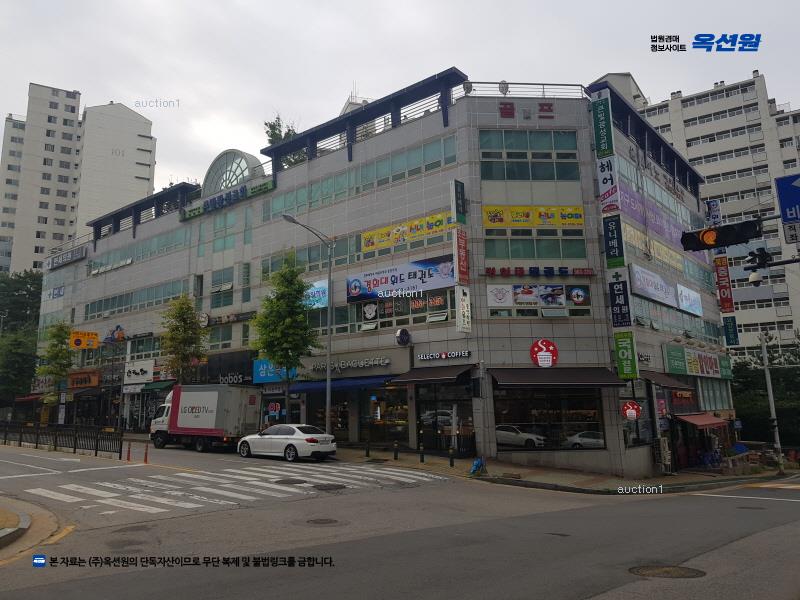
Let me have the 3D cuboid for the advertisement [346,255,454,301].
[{"bbox_3d":[-0.078,-0.932,30.211,6.804,1.527,0.150,-9,-13,37],"label":"advertisement"}]

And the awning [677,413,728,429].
[{"bbox_3d":[17.510,6.919,34.659,1.150,0.800,6.500,-11,-15,40],"label":"awning"}]

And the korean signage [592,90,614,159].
[{"bbox_3d":[9.938,-8.609,29.585,0.770,3.361,0.200,-11,-15,40],"label":"korean signage"}]

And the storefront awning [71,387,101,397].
[{"bbox_3d":[-25.114,7.393,48.600,3.300,0.720,1.050,-9,-13,37],"label":"storefront awning"}]

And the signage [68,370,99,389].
[{"bbox_3d":[-25.509,6.505,48.824,5.037,1.221,0.300,-10,-14,37],"label":"signage"}]

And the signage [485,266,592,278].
[{"bbox_3d":[6.466,-1.271,27.808,5.114,0.500,0.200,-1,-11,-6],"label":"signage"}]

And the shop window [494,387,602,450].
[{"bbox_3d":[6.631,5.122,26.601,4.825,2.943,0.120,0,-11,-4],"label":"shop window"}]

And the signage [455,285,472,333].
[{"bbox_3d":[2.882,0.448,27.232,0.250,2.057,0.802,-10,-14,37],"label":"signage"}]

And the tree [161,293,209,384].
[{"bbox_3d":[-12.893,3.933,36.001,3.000,8.800,3.000,-9,-13,37],"label":"tree"}]

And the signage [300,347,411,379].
[{"bbox_3d":[-2.420,3.384,31.364,7.672,1.201,0.300,-10,-14,37],"label":"signage"}]

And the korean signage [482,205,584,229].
[{"bbox_3d":[6.293,-3.938,28.231,4.858,1.083,0.080,0,-11,-4],"label":"korean signage"}]

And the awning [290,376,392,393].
[{"bbox_3d":[-2.973,4.298,30.705,6.876,0.615,0.800,-10,-14,35],"label":"awning"}]

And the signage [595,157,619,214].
[{"bbox_3d":[10.331,-5.648,29.549,0.880,2.820,0.220,-8,-13,32],"label":"signage"}]

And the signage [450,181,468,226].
[{"bbox_3d":[2.709,-4.454,27.615,0.200,2.004,0.781,-10,-14,39],"label":"signage"}]

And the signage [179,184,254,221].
[{"bbox_3d":[-12.206,-6.448,40.541,8.254,0.800,0.400,-10,-14,37],"label":"signage"}]

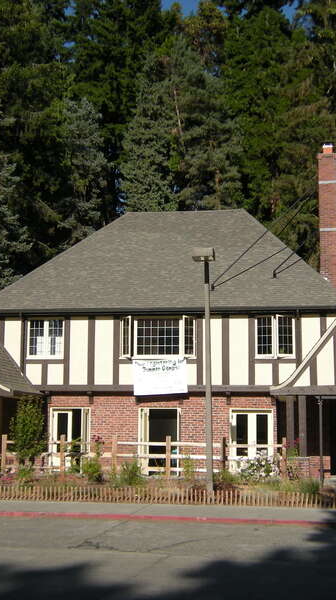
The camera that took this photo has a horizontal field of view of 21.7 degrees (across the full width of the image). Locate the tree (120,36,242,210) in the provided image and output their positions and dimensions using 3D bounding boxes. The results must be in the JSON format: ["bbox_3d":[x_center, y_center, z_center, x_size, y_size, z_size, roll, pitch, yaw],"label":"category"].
[{"bbox_3d":[0.516,-3.136,43.445,6.800,21.219,6.800,-1,-9,9],"label":"tree"}]

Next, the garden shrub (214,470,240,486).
[{"bbox_3d":[1.527,4.583,22.551,0.669,0.403,0.636,-1,-9,9],"label":"garden shrub"}]

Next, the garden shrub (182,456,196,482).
[{"bbox_3d":[0.598,4.691,24.453,0.393,0.657,0.374,-1,-9,9],"label":"garden shrub"}]

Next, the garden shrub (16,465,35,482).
[{"bbox_3d":[-3.950,4.808,24.339,0.518,0.490,0.492,-1,-9,9],"label":"garden shrub"}]

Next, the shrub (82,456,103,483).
[{"bbox_3d":[-2.069,4.643,24.060,0.562,0.700,0.534,-1,-9,9],"label":"shrub"}]

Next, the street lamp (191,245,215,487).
[{"bbox_3d":[0.841,1.640,20.726,0.560,5.904,0.520,-1,-9,9],"label":"street lamp"}]

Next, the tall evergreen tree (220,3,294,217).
[{"bbox_3d":[5.004,-4.219,46.985,6.000,24.498,6.000,-1,-9,9],"label":"tall evergreen tree"}]

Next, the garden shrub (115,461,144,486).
[{"bbox_3d":[-1.008,4.537,22.968,0.800,0.668,0.760,-1,-9,9],"label":"garden shrub"}]

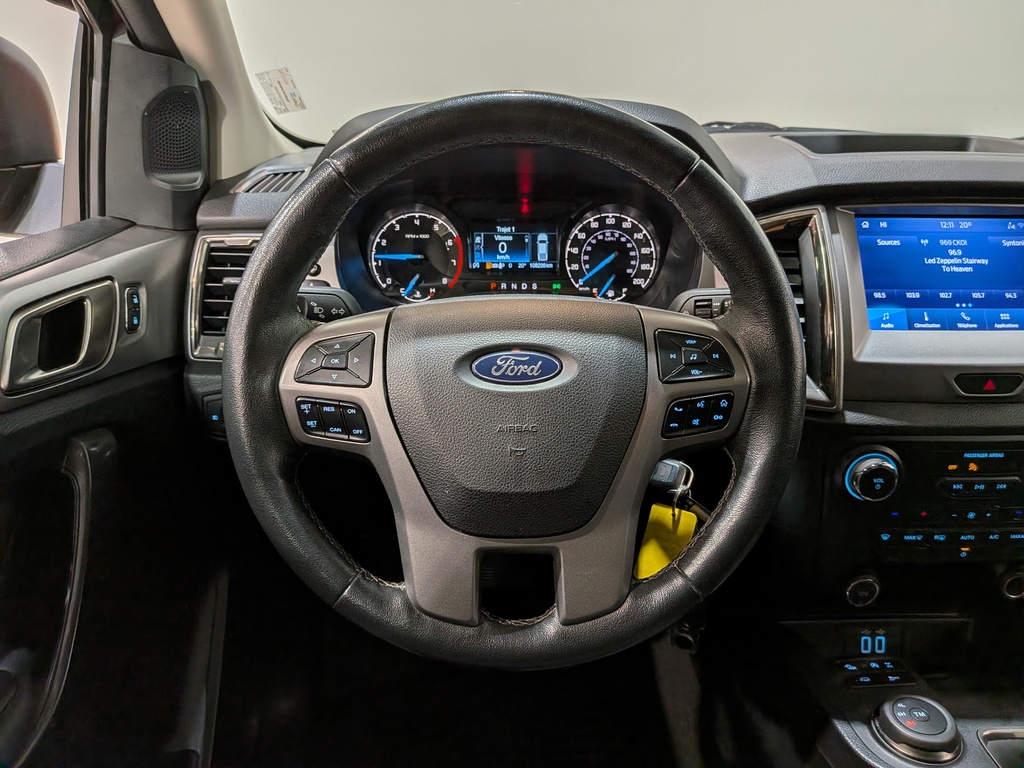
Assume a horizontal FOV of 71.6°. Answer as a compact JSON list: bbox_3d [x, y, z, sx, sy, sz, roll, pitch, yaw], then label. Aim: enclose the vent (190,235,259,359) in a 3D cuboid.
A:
[{"bbox_3d":[-0.254,-0.080,0.660,0.083,0.117,0.040,0,-6,0],"label":"vent"}]

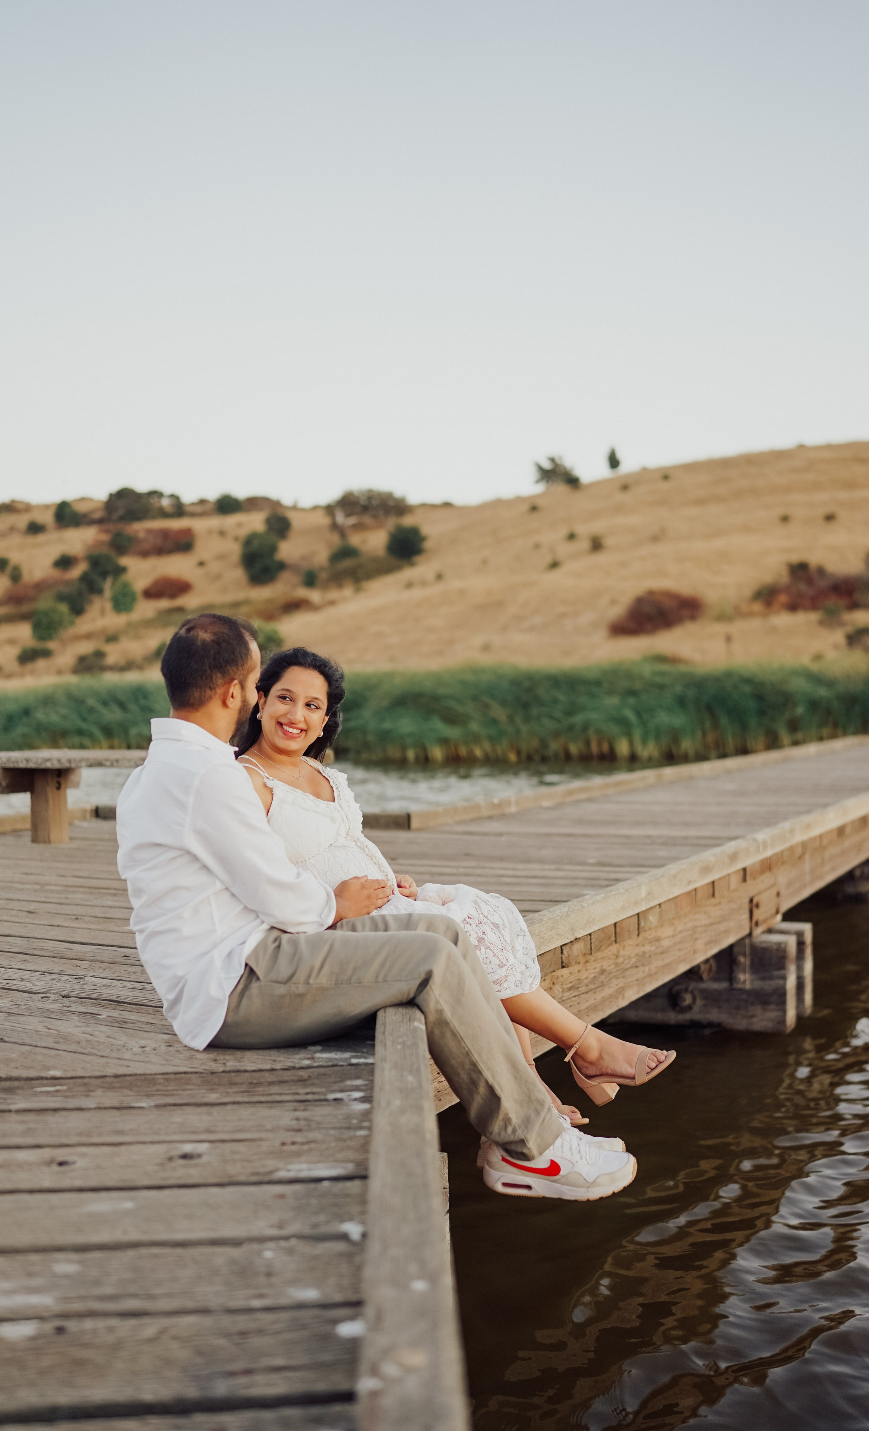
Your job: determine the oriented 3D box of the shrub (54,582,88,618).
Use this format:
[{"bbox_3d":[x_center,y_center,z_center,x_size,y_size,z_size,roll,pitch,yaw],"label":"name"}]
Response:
[{"bbox_3d":[-27.695,-8.817,106.000,2.560,2.730,2.430,0,2,0],"label":"shrub"}]

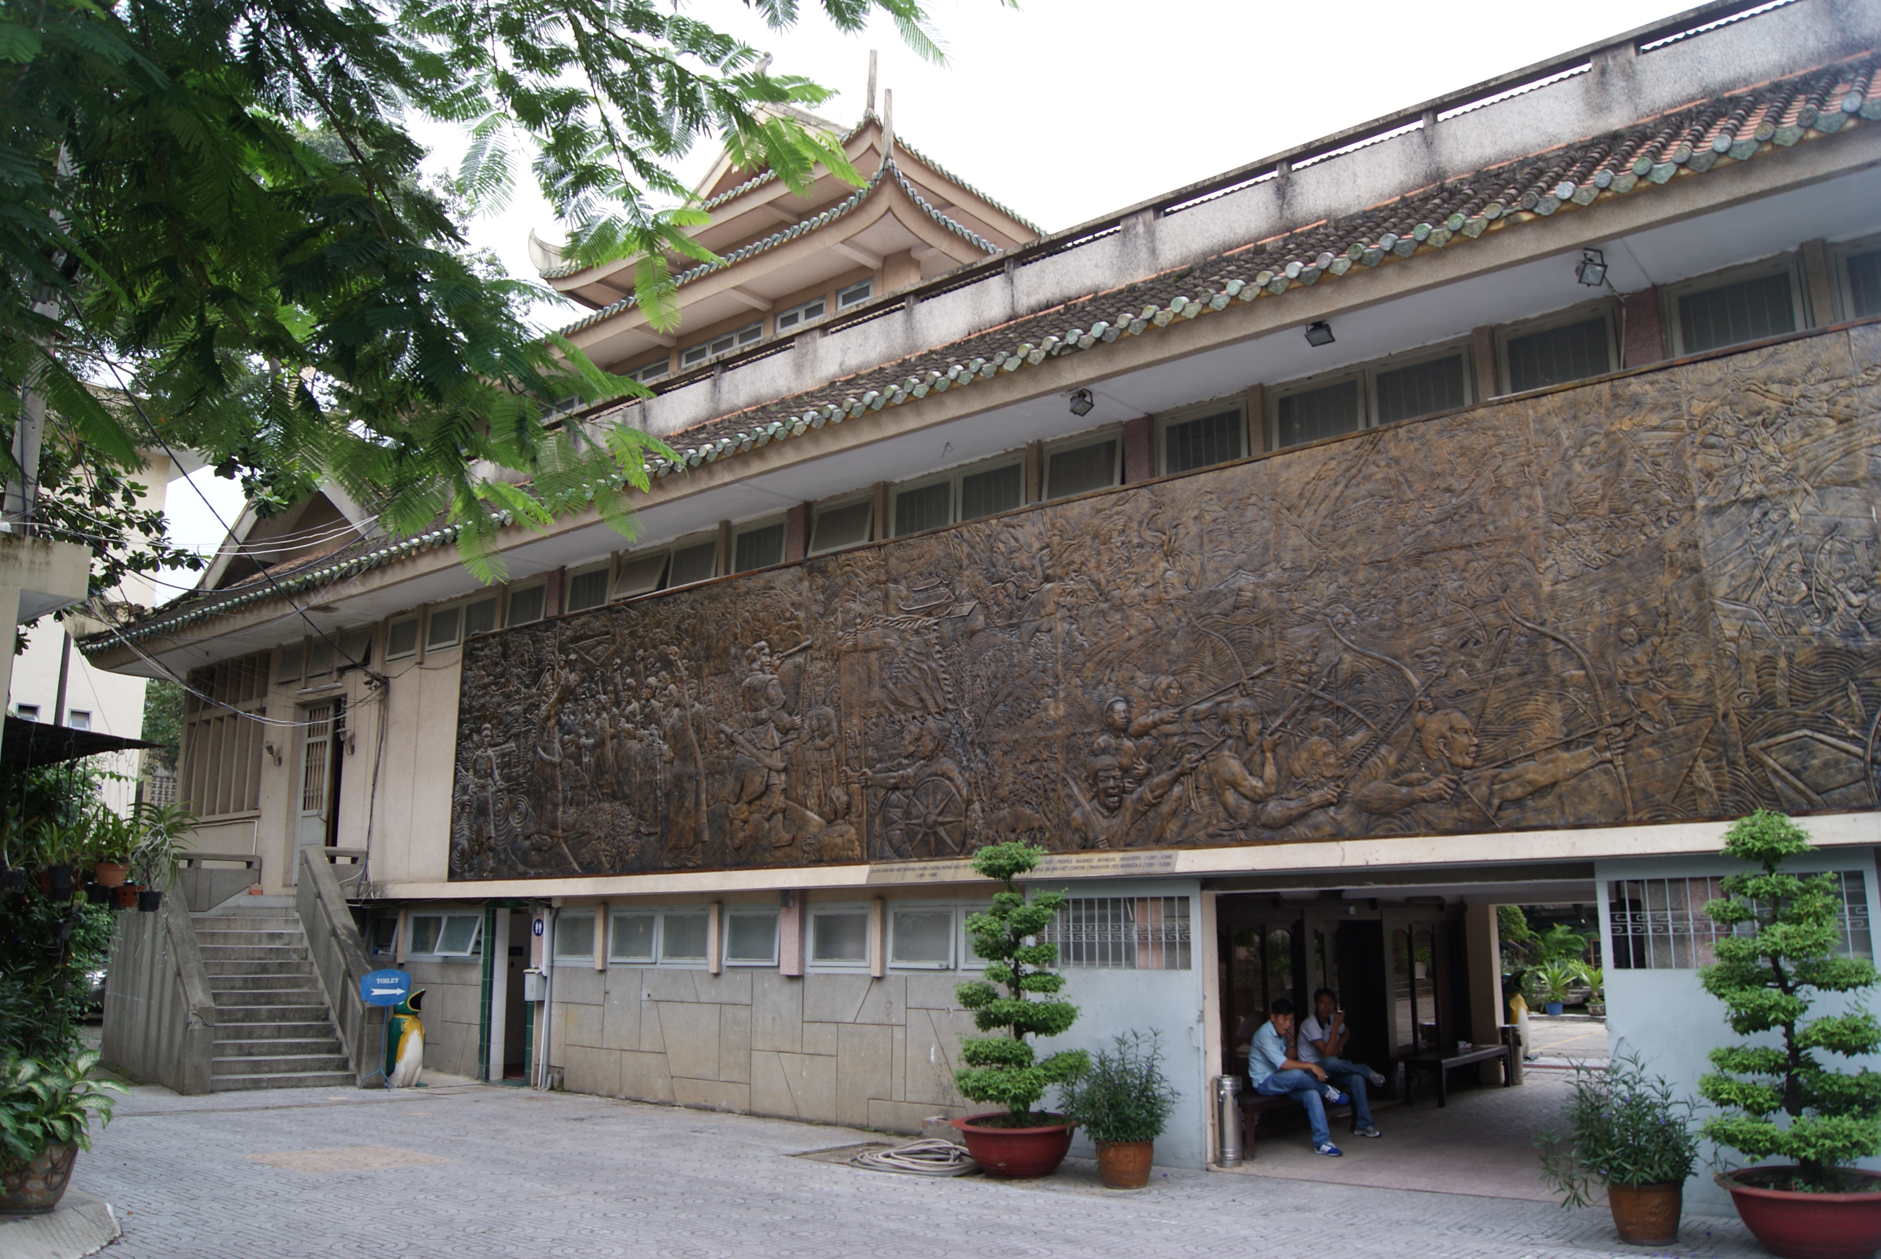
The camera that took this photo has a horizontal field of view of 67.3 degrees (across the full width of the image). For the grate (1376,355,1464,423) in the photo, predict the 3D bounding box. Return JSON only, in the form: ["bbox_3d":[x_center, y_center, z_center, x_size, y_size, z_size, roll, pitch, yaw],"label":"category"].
[{"bbox_3d":[3.558,-1.767,10.472,0.650,0.421,0.050,-10,-15,37],"label":"grate"}]

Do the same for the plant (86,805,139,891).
[{"bbox_3d":[-5.286,1.390,9.000,0.340,0.520,0.320,6,-14,-30],"label":"plant"}]

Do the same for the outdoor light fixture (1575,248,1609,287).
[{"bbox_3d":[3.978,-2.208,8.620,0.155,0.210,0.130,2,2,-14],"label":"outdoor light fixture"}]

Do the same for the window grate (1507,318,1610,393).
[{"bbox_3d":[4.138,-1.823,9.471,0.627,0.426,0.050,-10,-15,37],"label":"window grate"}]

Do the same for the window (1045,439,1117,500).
[{"bbox_3d":[1.238,-1.418,12.500,0.740,0.470,0.100,-10,-16,38],"label":"window"}]

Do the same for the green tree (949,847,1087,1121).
[{"bbox_3d":[0.570,2.538,10.271,0.952,1.981,0.876,-1,-12,3],"label":"green tree"}]

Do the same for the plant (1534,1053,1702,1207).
[{"bbox_3d":[3.757,2.830,7.836,0.800,0.995,0.680,-6,-13,24],"label":"plant"}]

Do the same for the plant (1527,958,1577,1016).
[{"bbox_3d":[10.993,6.406,25.338,0.853,0.981,0.810,-10,-15,37],"label":"plant"}]

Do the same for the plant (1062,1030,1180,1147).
[{"bbox_3d":[1.219,3.118,9.618,0.761,0.746,0.700,-2,-12,7],"label":"plant"}]

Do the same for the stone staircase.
[{"bbox_3d":[-7.779,4.121,16.163,1.381,1.984,3.349,8,-15,-35],"label":"stone staircase"}]

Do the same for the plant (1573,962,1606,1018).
[{"bbox_3d":[11.535,6.323,24.857,0.786,0.937,0.746,-10,-15,37],"label":"plant"}]

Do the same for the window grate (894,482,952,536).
[{"bbox_3d":[-0.169,-1.131,13.358,0.666,0.421,0.050,-10,-15,37],"label":"window grate"}]

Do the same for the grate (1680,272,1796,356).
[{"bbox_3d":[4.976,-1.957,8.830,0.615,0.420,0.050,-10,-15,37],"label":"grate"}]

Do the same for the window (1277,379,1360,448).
[{"bbox_3d":[2.998,-1.728,11.182,0.740,0.470,0.090,-10,-16,38],"label":"window"}]

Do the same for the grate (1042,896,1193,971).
[{"bbox_3d":[1.304,2.318,10.757,1.350,0.526,0.050,-10,-15,37],"label":"grate"}]

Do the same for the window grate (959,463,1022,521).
[{"bbox_3d":[0.467,-1.240,12.866,0.666,0.421,0.050,-10,-15,37],"label":"window grate"}]

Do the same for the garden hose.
[{"bbox_3d":[-0.185,3.833,10.181,0.980,0.130,0.850,0,-12,-1],"label":"garden hose"}]

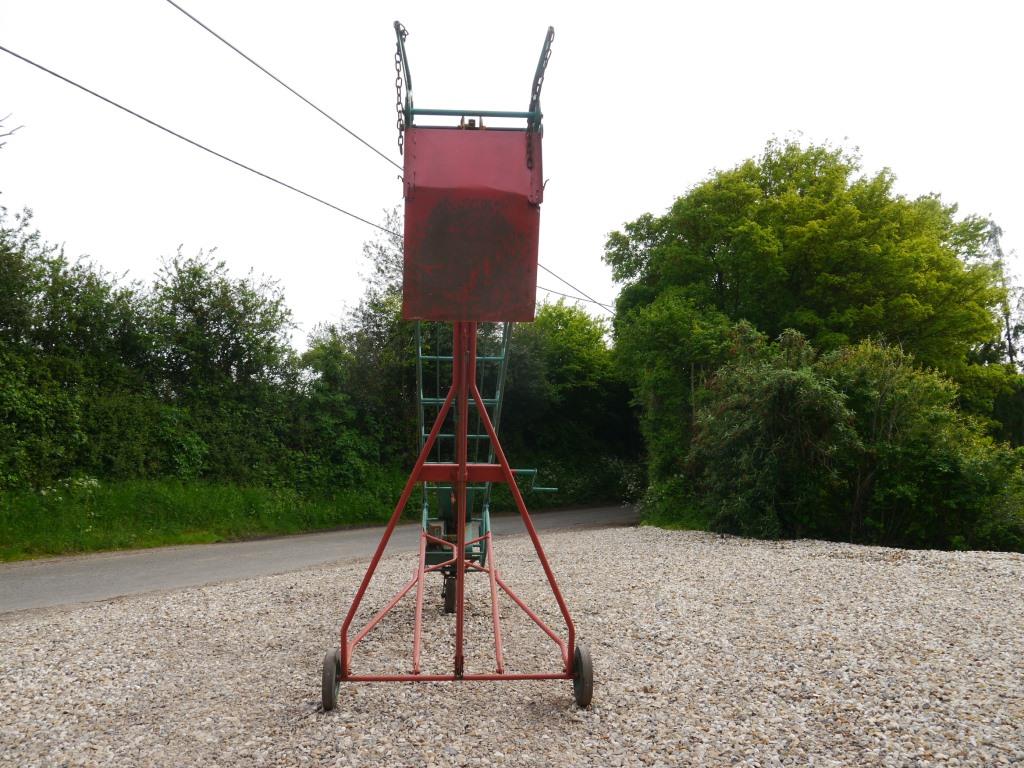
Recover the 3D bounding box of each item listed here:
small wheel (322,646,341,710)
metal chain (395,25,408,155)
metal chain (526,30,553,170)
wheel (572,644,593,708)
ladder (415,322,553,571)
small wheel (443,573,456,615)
[{"bbox_3d":[-1.059,1.737,4.860,0.075,0.350,0.350,0,-5,-4],"label":"small wheel"},{"bbox_3d":[-0.407,-1.084,3.050,0.055,0.490,0.090,0,-5,-4],"label":"metal chain"},{"bbox_3d":[0.101,-1.044,3.050,0.100,0.520,0.160,0,-5,-4],"label":"metal chain"},{"bbox_3d":[0.420,1.740,4.920,0.075,0.350,0.350,0,-5,-4],"label":"wheel"},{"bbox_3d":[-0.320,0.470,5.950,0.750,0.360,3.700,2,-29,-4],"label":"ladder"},{"bbox_3d":[-0.555,1.945,7.600,0.085,0.325,0.325,0,-5,-4],"label":"small wheel"}]

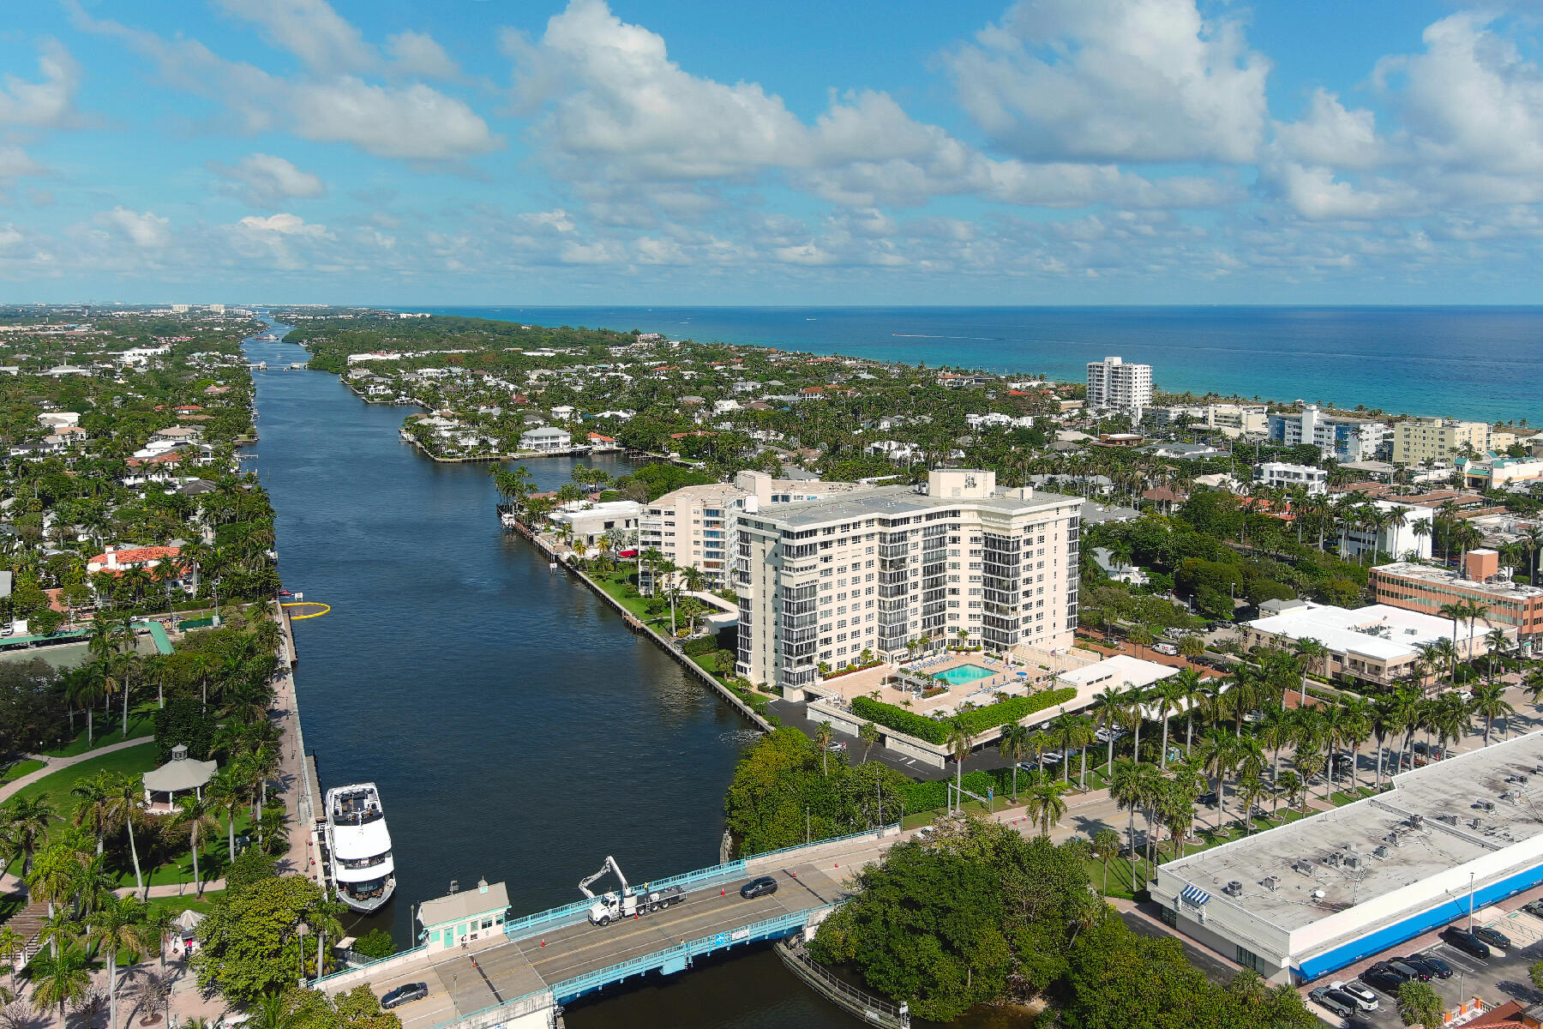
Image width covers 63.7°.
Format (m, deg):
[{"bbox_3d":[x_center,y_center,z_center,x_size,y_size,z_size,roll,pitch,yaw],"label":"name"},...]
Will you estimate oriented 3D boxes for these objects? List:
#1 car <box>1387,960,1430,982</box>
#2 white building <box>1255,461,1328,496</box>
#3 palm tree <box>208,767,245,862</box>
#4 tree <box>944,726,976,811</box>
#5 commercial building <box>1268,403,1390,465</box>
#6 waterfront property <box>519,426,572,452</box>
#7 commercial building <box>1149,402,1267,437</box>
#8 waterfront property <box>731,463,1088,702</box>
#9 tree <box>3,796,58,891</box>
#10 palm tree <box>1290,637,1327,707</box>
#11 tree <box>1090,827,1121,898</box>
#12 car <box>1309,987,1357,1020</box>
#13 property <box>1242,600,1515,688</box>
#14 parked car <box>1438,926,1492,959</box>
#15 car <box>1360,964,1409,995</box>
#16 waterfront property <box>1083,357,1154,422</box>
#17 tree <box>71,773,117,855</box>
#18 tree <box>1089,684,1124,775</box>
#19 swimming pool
[{"bbox_3d":[73.135,51.771,142.610,1.870,1.500,4.750,-6,11,-29],"label":"car"},{"bbox_3d":[202.560,-12.860,484.470,10.000,10.700,28.500,-6,11,-30],"label":"white building"},{"bbox_3d":[-73.284,41.095,168.036,5.800,13.900,5.800,-6,11,-30],"label":"palm tree"},{"bbox_3d":[28.172,37.856,185.941,5.100,14.200,5.100,0,10,0],"label":"tree"},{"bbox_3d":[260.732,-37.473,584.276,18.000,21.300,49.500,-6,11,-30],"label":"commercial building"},{"bbox_3d":[-114.850,-38.630,634.570,21.000,10.500,17.000,-5,11,-28],"label":"waterfront property"},{"bbox_3d":[262.552,-57.211,748.414,28.000,15.000,67.000,-4,11,-22],"label":"commercial building"},{"bbox_3d":[28.530,11.260,260.930,72.660,39.000,44.290,-6,11,-30],"label":"waterfront property"},{"bbox_3d":[-94.406,42.589,158.491,7.300,14.200,7.300,-6,11,-30],"label":"tree"},{"bbox_3d":[99.028,30.054,230.012,6.900,14.600,6.900,-6,11,-30],"label":"palm tree"},{"bbox_3d":[42.450,44.320,157.210,3.600,9.140,3.600,0,10,0],"label":"tree"},{"bbox_3d":[61.160,52.788,135.475,2.000,1.920,4.900,-6,11,-29],"label":"car"},{"bbox_3d":[126.610,26.500,263.120,45.310,8.200,35.200,-6,12,-32],"label":"property"},{"bbox_3d":[81.290,50.070,145.700,1.920,1.720,4.900,-6,11,-30],"label":"parked car"},{"bbox_3d":[68.909,52.106,139.930,1.950,1.750,4.850,-6,11,-29],"label":"car"},{"bbox_3d":[218.337,-79.168,775.479,17.000,38.500,38.500,-6,11,-30],"label":"waterfront property"},{"bbox_3d":[-90.004,41.194,166.582,6.600,14.200,6.600,-6,11,-30],"label":"tree"},{"bbox_3d":[54.160,34.440,197.440,5.900,15.030,5.900,3,10,16],"label":"tree"},{"bbox_3d":[37.500,31.510,241.170,12.200,1.400,7.800,-9,13,-42],"label":"swimming pool"}]

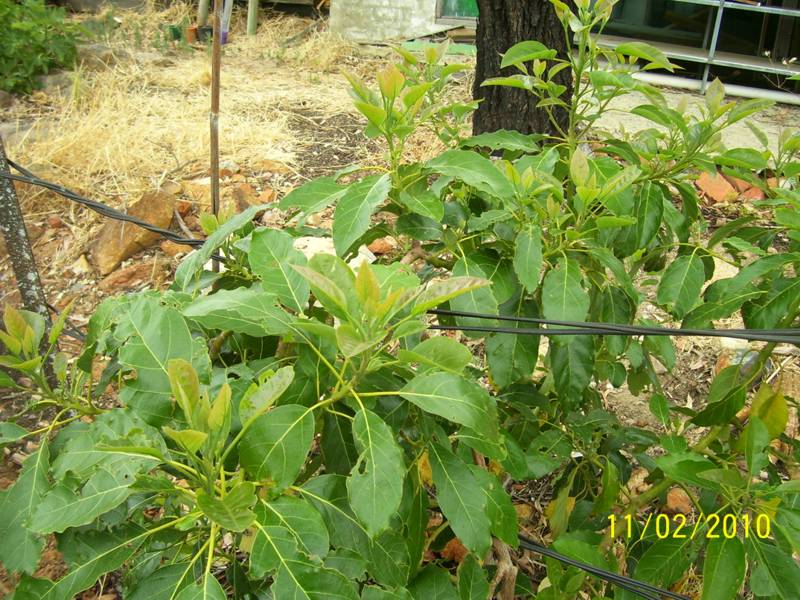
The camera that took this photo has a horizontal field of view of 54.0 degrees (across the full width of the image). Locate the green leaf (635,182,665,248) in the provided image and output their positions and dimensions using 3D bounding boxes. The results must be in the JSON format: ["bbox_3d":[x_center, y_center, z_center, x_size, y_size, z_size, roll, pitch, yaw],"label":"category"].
[{"bbox_3d":[0.467,-0.158,1.475,0.050,0.025,0.138,16,68,-10],"label":"green leaf"}]

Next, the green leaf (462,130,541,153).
[{"bbox_3d":[0.212,-0.328,1.640,0.180,0.025,0.075,-7,31,-13],"label":"green leaf"}]

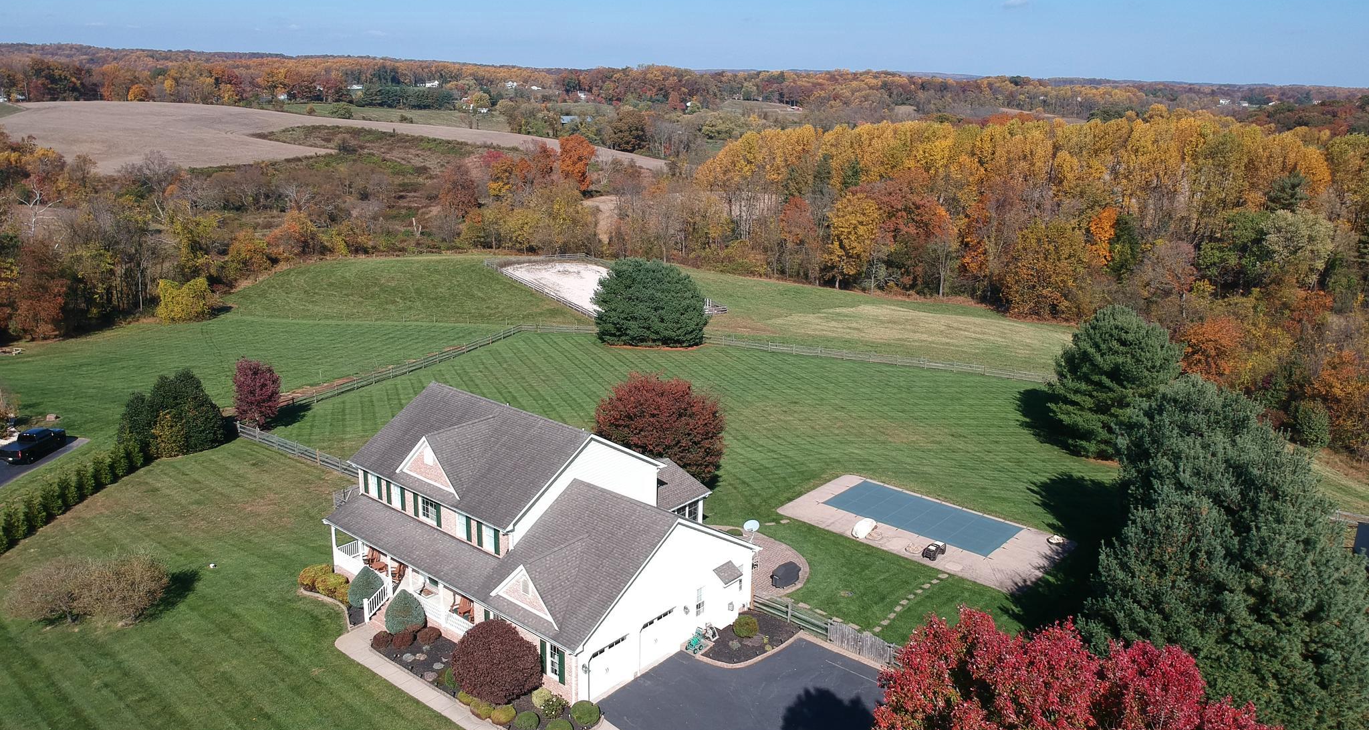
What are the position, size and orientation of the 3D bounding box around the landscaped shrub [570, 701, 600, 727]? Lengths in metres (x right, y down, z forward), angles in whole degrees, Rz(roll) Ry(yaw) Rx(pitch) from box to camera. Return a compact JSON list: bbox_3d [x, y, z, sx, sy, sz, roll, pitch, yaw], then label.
[{"bbox_3d":[-4.128,14.469,41.029,1.198,1.056,1.198,1,15,0],"label":"landscaped shrub"}]

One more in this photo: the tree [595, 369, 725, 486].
[{"bbox_3d":[-1.642,4.396,67.412,8.998,7.997,8.998,1,15,0],"label":"tree"}]

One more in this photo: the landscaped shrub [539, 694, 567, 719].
[{"bbox_3d":[-5.503,14.329,41.523,1.168,1.001,1.168,1,15,0],"label":"landscaped shrub"}]

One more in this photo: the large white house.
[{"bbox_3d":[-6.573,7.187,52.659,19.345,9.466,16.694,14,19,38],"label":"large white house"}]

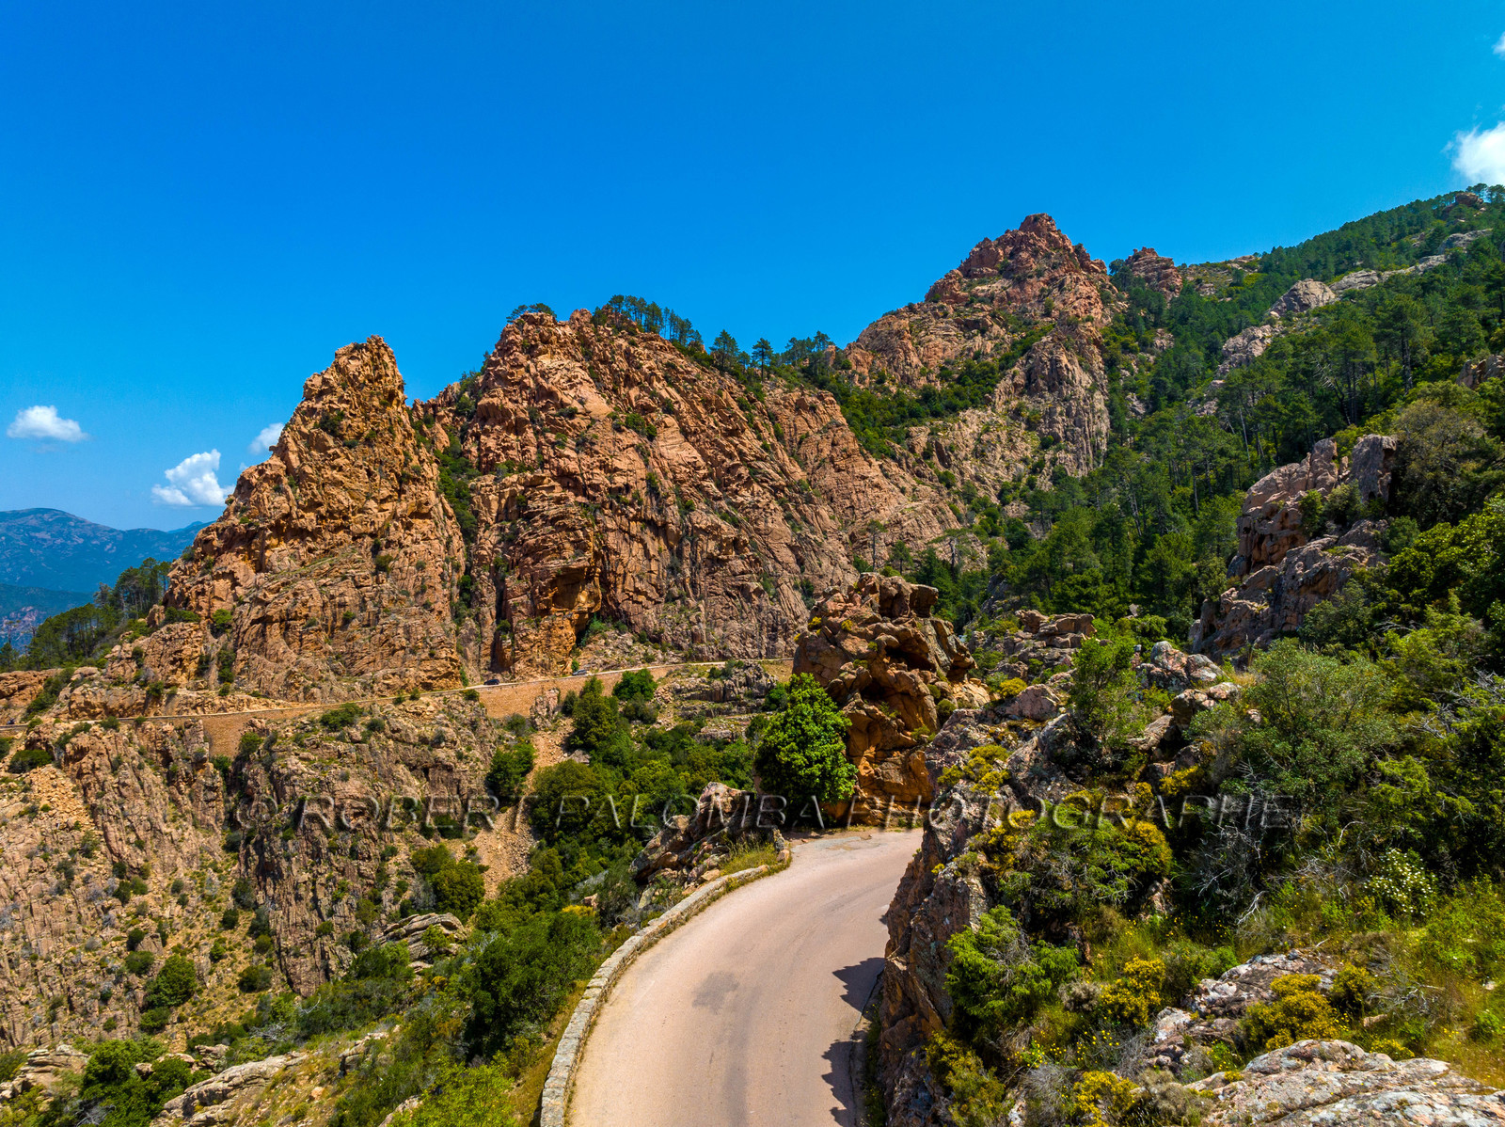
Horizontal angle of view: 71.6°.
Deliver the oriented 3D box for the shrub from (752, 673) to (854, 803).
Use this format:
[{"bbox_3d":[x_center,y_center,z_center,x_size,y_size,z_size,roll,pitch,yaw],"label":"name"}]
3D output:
[{"bbox_3d":[2.007,6.745,40.000,3.900,5.100,3.800,0,1,0],"label":"shrub"}]

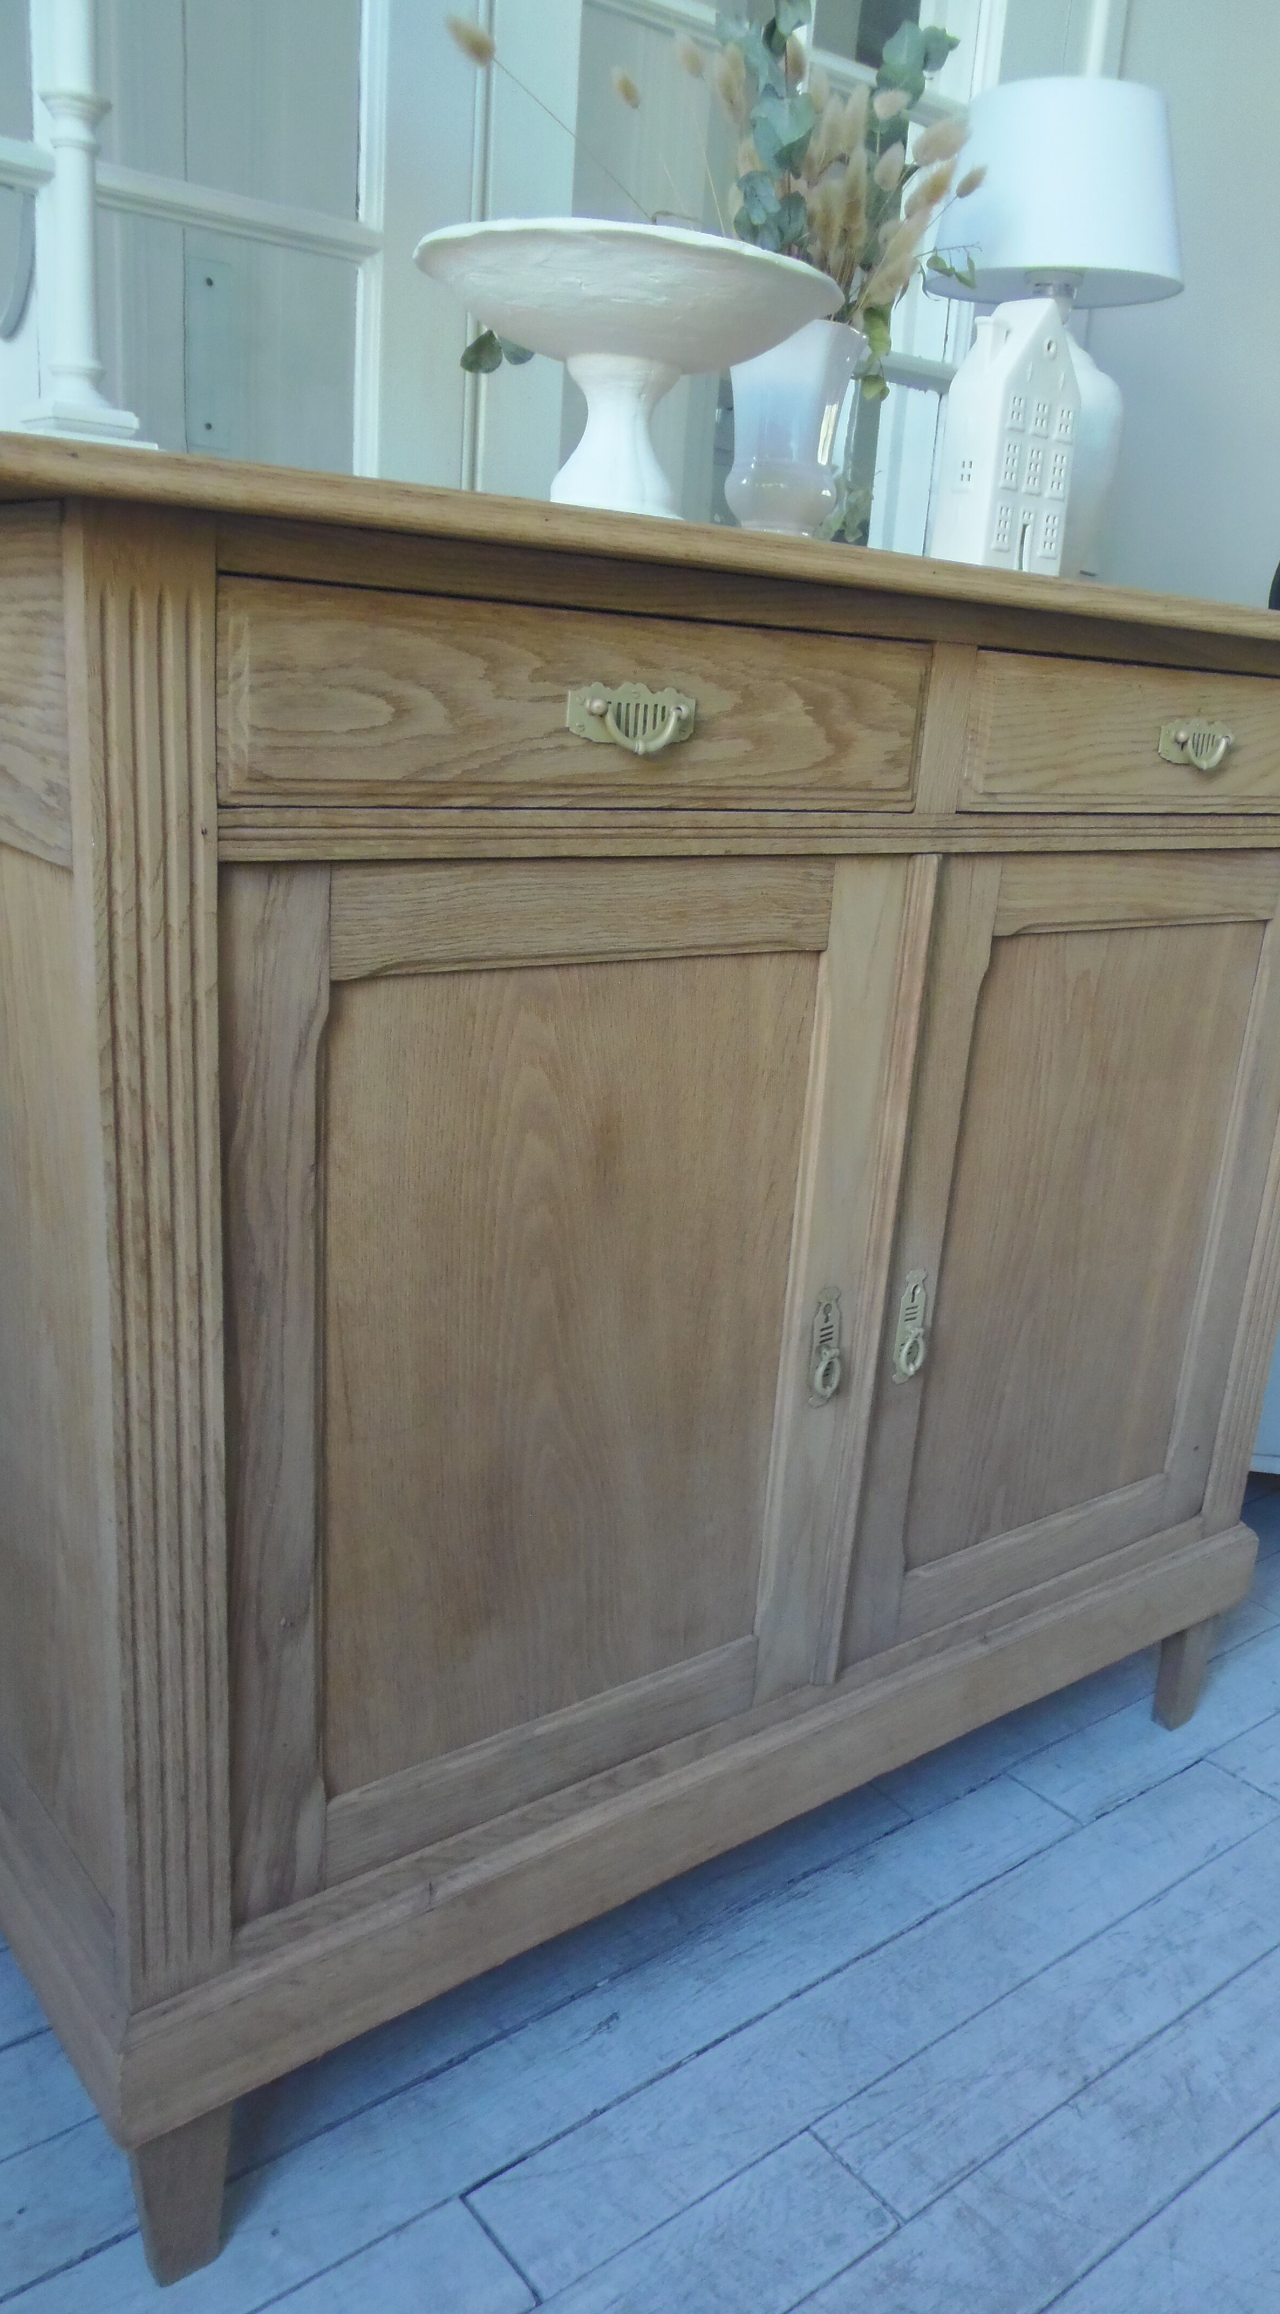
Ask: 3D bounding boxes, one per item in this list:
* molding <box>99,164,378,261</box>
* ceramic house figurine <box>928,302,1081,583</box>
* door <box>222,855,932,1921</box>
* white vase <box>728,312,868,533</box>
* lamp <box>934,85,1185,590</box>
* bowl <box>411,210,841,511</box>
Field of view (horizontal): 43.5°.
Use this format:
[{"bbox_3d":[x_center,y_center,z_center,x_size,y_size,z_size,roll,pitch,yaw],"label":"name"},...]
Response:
[{"bbox_3d":[-0.294,-0.689,1.177,0.228,0.027,0.022,-9,21,-36],"label":"molding"},{"bbox_3d":[0.260,-0.499,1.134,0.088,0.189,0.049,-11,22,-41],"label":"ceramic house figurine"},{"bbox_3d":[-0.029,0.129,0.994,0.484,0.624,0.028,-9,21,-36],"label":"door"},{"bbox_3d":[0.097,-0.472,1.079,0.095,0.148,0.095,4,17,-1],"label":"white vase"},{"bbox_3d":[0.316,-0.623,1.269,0.195,0.356,0.195,-9,21,-36],"label":"lamp"},{"bbox_3d":[-0.010,-0.432,0.933,0.244,0.142,0.244,4,17,-1],"label":"bowl"}]

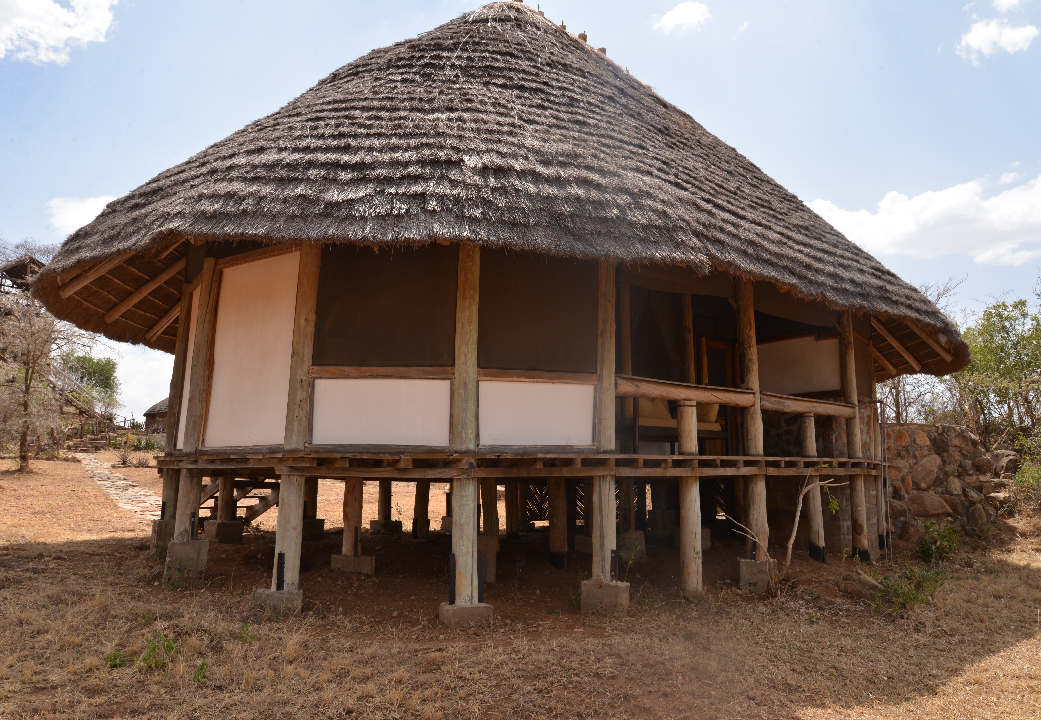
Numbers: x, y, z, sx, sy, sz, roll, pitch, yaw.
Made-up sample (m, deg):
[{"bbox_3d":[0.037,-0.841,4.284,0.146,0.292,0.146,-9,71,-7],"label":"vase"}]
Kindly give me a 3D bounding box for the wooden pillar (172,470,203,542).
[{"bbox_3d":[-3.853,1.689,9.042,0.260,0.818,0.260,1,-8,0],"label":"wooden pillar"}]

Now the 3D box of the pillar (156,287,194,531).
[{"bbox_3d":[-4.699,0.545,10.734,0.250,3.249,0.250,1,-8,0],"label":"pillar"}]

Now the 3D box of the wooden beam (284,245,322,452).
[{"bbox_3d":[-2.320,-0.171,8.328,0.230,2.284,0.230,2,-8,0],"label":"wooden beam"}]

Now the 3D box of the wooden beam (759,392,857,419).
[{"bbox_3d":[4.501,0.720,11.963,0.210,0.220,3.275,-8,-11,44],"label":"wooden beam"}]

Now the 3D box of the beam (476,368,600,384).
[{"bbox_3d":[0.202,0.198,8.964,1.473,0.121,0.070,3,-9,-19],"label":"beam"}]

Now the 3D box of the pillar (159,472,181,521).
[{"bbox_3d":[-4.653,1.809,10.399,0.250,0.676,0.250,-1,-8,0],"label":"pillar"}]

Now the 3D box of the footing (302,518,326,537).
[{"bbox_3d":[-3.661,2.954,13.621,0.480,0.330,0.480,3,-8,-20],"label":"footing"}]

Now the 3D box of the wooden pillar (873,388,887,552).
[{"bbox_3d":[6.921,2.078,15.059,0.180,3.083,0.180,2,-8,0],"label":"wooden pillar"}]

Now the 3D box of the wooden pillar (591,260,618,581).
[{"bbox_3d":[0.974,0.612,8.849,0.250,3.692,0.250,1,-8,0],"label":"wooden pillar"}]

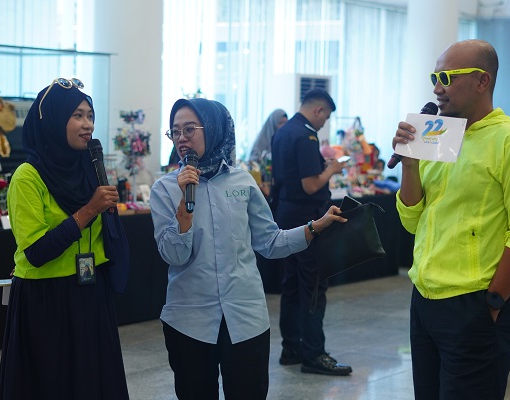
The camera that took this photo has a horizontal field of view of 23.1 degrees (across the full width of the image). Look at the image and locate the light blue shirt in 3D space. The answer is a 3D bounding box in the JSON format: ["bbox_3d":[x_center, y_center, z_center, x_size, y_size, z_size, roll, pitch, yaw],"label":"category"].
[{"bbox_3d":[-0.099,0.197,4.680,0.580,0.680,0.340,1,4,0],"label":"light blue shirt"}]

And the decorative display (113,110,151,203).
[{"bbox_3d":[-0.941,-0.334,9.600,0.290,0.700,0.280,-1,4,-18],"label":"decorative display"}]

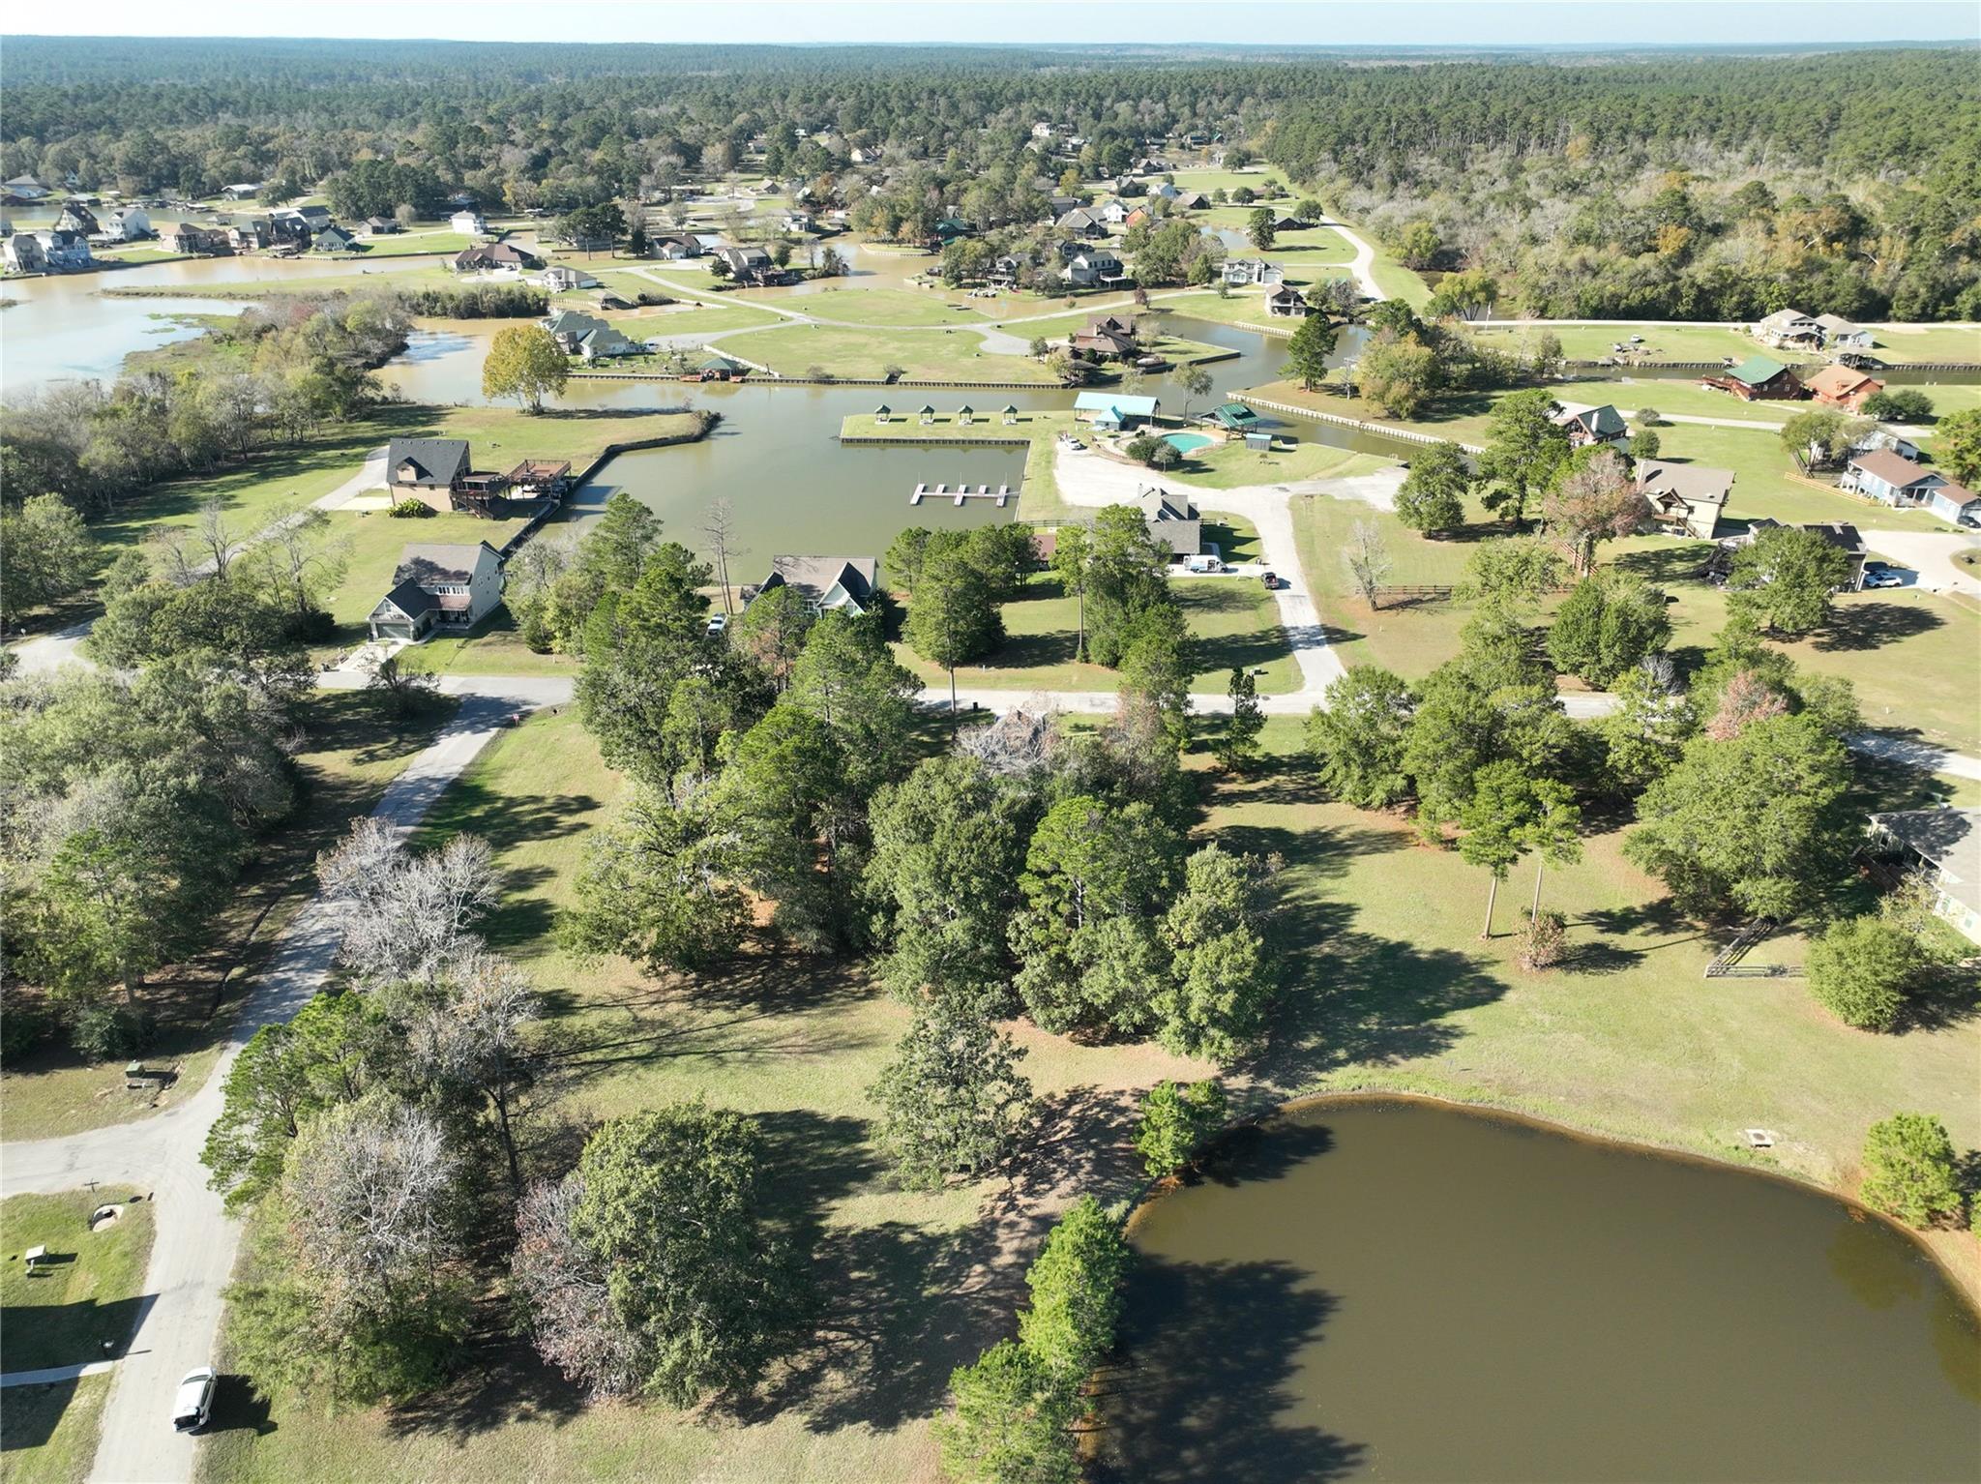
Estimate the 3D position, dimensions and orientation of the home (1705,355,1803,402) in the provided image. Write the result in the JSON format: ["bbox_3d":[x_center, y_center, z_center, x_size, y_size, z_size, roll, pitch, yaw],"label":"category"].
[{"bbox_3d":[190.780,-91.110,341.690,14.320,8.390,14.810,-2,27,-4],"label":"home"}]

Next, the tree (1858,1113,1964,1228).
[{"bbox_3d":[70.720,32.900,105.450,8.100,9.220,8.100,0,27,0],"label":"tree"}]

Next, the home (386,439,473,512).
[{"bbox_3d":[-104.140,-49.710,254.840,13.560,10.950,12.110,2,27,4],"label":"home"}]

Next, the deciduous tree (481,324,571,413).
[{"bbox_3d":[-107.250,-86.180,317.170,19.990,19.990,19.990,0,27,0],"label":"deciduous tree"}]

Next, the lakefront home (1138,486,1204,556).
[{"bbox_3d":[27.970,-37.170,234.560,13.250,9.130,17.170,0,27,0],"label":"lakefront home"}]

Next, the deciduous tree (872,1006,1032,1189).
[{"bbox_3d":[-2.970,28.200,108.450,12.920,14.860,12.920,0,27,0],"label":"deciduous tree"}]

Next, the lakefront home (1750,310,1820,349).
[{"bbox_3d":[230.580,-119.570,395.900,14.810,9.580,15.800,2,27,4],"label":"lakefront home"}]

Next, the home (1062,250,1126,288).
[{"bbox_3d":[38.020,-170.390,495.240,16.790,9.380,13.820,-14,30,-25],"label":"home"}]

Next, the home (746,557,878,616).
[{"bbox_3d":[-26.980,-23.840,209.420,18.840,8.340,14.230,0,27,0],"label":"home"}]

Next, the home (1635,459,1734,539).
[{"bbox_3d":[126.100,-44.820,248.900,13.820,10.660,12.340,13,30,24],"label":"home"}]

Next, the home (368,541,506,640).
[{"bbox_3d":[-81.760,-23.200,203.440,13.370,10.660,17.730,2,27,4],"label":"home"}]

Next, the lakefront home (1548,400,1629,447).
[{"bbox_3d":[130.350,-68.000,296.720,14.020,8.300,11.360,-22,34,-36],"label":"lakefront home"}]

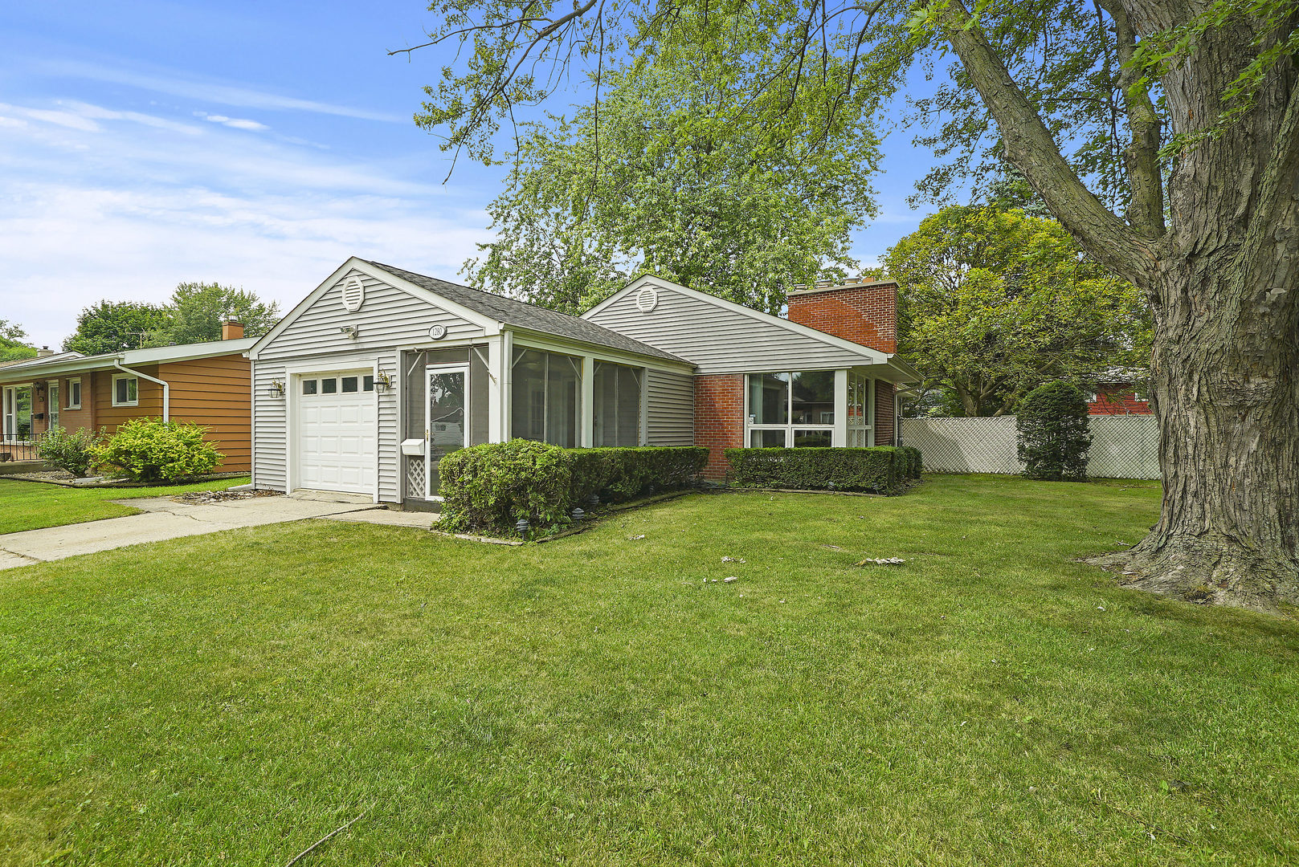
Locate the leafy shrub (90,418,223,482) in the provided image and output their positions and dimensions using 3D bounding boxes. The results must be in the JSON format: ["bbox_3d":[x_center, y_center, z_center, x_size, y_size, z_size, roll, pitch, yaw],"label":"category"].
[{"bbox_3d":[-10.473,0.359,12.350,2.100,1.360,1.850,0,1,-40],"label":"leafy shrub"}]

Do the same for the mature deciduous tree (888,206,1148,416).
[{"bbox_3d":[12.096,-3.151,19.200,7.800,8.500,7.400,1,1,32],"label":"mature deciduous tree"}]

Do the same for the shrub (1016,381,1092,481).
[{"bbox_3d":[9.702,-0.065,13.900,1.580,2.360,1.500,1,1,35],"label":"shrub"}]

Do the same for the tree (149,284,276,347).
[{"bbox_3d":[-29.172,-4.726,39.000,7.400,11.000,7.000,0,1,-37],"label":"tree"}]

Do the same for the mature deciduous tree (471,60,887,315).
[{"bbox_3d":[0.980,-7.102,24.500,16.300,16.200,15.300,0,1,2],"label":"mature deciduous tree"}]

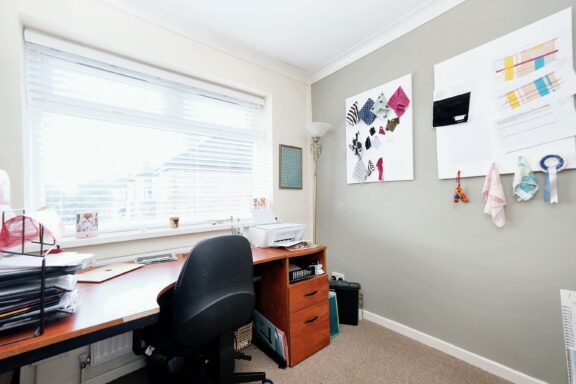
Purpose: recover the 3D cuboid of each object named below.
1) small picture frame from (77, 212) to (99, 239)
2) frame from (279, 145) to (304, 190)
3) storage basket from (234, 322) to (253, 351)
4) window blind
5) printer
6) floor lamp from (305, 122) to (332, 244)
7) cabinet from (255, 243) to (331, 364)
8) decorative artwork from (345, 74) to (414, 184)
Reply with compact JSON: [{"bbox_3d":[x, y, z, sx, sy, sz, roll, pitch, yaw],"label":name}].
[{"bbox_3d":[-1.204,0.206,1.443,0.100,0.147,0.025,0,-2,-39],"label":"small picture frame"},{"bbox_3d":[0.044,-0.245,2.403,0.303,0.428,0.020,0,-2,-39],"label":"frame"},{"bbox_3d":[-0.376,1.050,1.847,0.160,0.200,0.200,0,-2,-39],"label":"storage basket"},{"bbox_3d":[-0.846,-0.320,1.852,1.600,1.170,0.070,0,-2,-39],"label":"window blind"},{"bbox_3d":[-0.091,0.275,1.921,0.420,0.278,0.310,0,-2,-39],"label":"printer"},{"bbox_3d":[0.269,0.239,2.271,0.270,1.810,0.270,0,-2,-39],"label":"floor lamp"},{"bbox_3d":[-0.010,0.779,1.869,0.390,0.720,0.520,0,-2,-39],"label":"cabinet"},{"bbox_3d":[0.742,-0.477,2.015,0.022,0.800,0.595,0,-2,-39],"label":"decorative artwork"}]

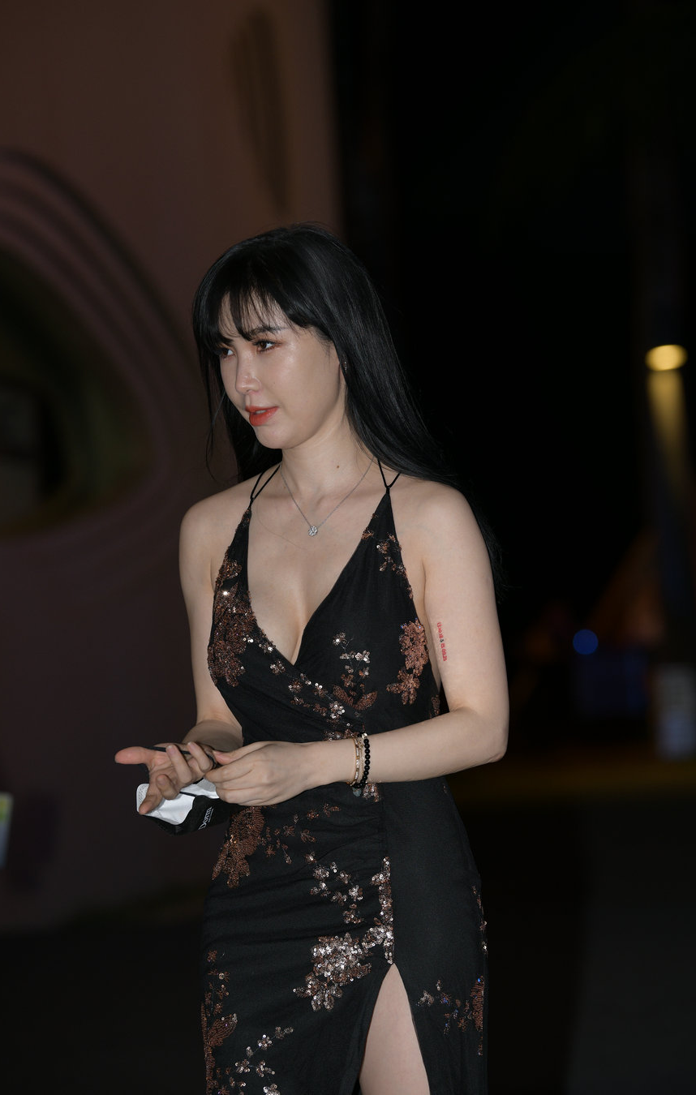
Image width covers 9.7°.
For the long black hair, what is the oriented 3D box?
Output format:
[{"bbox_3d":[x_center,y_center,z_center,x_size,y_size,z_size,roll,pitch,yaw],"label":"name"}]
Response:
[{"bbox_3d":[-0.011,-0.152,4.450,0.240,0.400,0.300,-1,2,41],"label":"long black hair"}]

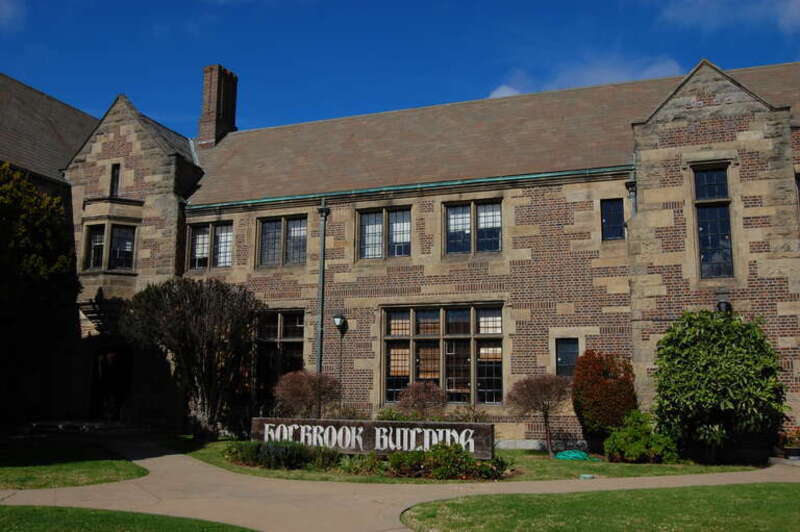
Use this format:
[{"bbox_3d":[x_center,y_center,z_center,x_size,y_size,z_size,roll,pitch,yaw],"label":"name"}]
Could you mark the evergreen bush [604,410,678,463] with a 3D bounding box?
[{"bbox_3d":[5.615,3.950,16.957,1.600,1.098,1.350,-3,-10,19],"label":"evergreen bush"}]

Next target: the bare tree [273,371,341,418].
[{"bbox_3d":[-2.616,3.950,20.527,1.700,1.912,1.550,-3,-10,19],"label":"bare tree"}]

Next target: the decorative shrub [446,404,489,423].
[{"bbox_3d":[1.745,4.135,18.967,1.119,1.080,0.950,-3,-11,19],"label":"decorative shrub"}]

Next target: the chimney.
[{"bbox_3d":[-7.181,-6.092,29.301,0.780,3.400,1.450,-3,-11,19],"label":"chimney"}]

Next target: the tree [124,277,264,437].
[{"bbox_3d":[-6.404,2.748,22.095,3.800,4.544,3.400,-3,-10,19],"label":"tree"}]

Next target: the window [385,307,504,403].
[{"bbox_3d":[1.145,2.492,20.826,3.599,2.838,0.200,-3,-11,19],"label":"window"}]

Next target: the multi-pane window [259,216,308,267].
[{"bbox_3d":[-3.852,-0.798,24.036,1.807,1.628,0.200,-3,-10,19],"label":"multi-pane window"}]

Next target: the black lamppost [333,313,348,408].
[{"bbox_3d":[-1.771,2.854,21.433,0.380,3.000,0.400,-3,-11,19],"label":"black lamppost"}]

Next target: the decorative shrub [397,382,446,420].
[{"bbox_3d":[0.568,3.966,19.373,1.300,1.645,1.250,-3,-10,19],"label":"decorative shrub"}]

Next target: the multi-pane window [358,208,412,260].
[{"bbox_3d":[-0.484,-0.996,22.020,1.748,1.631,0.200,-3,-11,19],"label":"multi-pane window"}]

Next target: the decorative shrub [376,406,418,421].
[{"bbox_3d":[-0.071,4.375,19.967,1.050,1.020,0.850,-3,-10,19],"label":"decorative shrub"}]

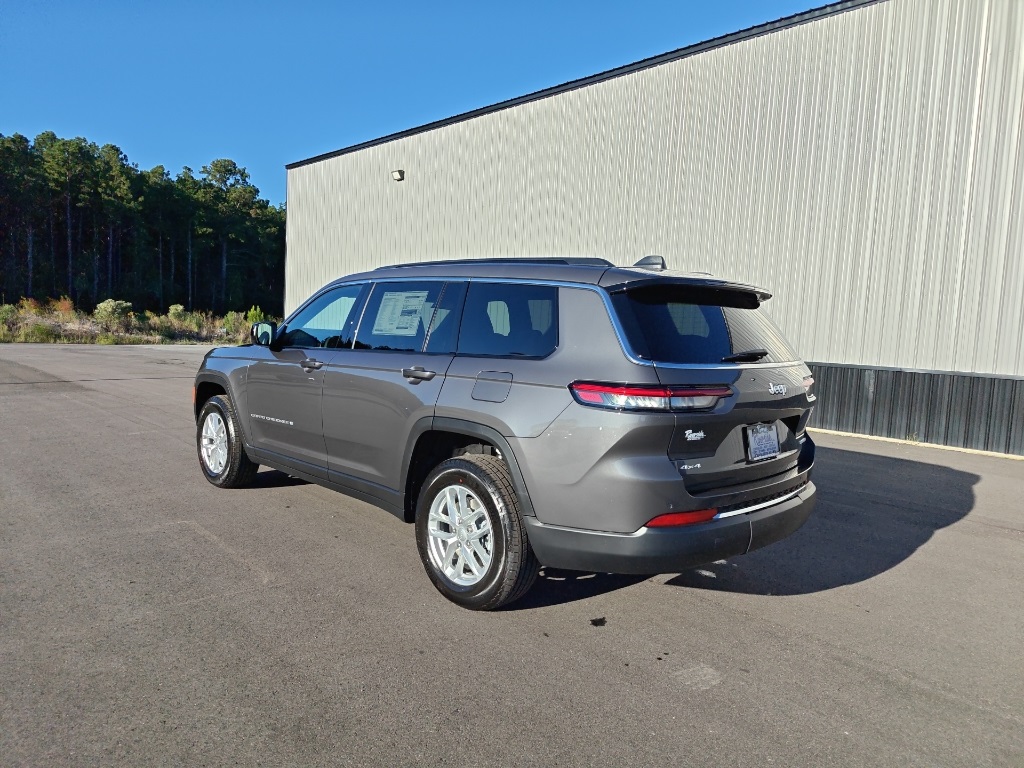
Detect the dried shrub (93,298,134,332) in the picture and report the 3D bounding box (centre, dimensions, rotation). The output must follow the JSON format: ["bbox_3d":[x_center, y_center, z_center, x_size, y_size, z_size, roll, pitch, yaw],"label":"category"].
[{"bbox_3d":[-18.789,-3.175,32.000,1.900,1.700,1.750,0,6,-30],"label":"dried shrub"}]

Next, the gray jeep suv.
[{"bbox_3d":[-0.630,0.075,5.140,5.180,1.810,2.020,7,7,44],"label":"gray jeep suv"}]

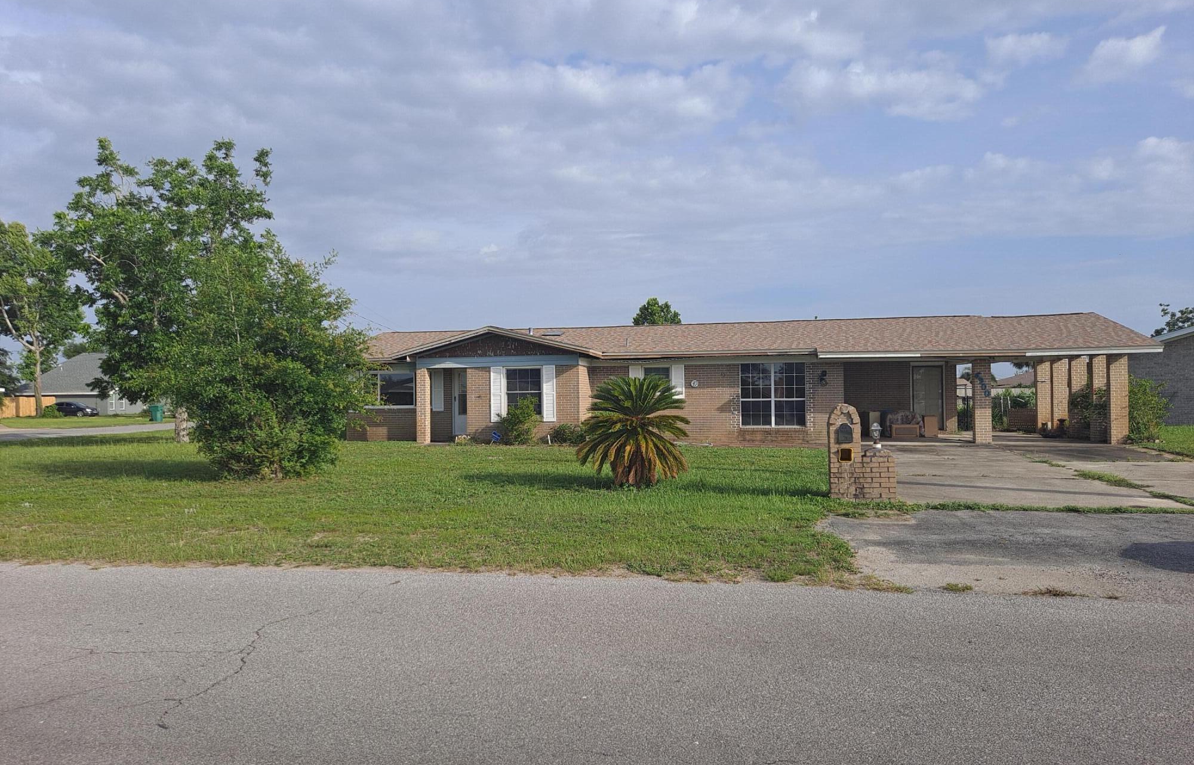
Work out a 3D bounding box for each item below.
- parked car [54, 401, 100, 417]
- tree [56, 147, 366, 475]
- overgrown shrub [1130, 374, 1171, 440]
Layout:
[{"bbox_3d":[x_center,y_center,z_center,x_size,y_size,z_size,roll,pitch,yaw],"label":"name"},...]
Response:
[{"bbox_3d":[-47.200,2.450,78.000,4.600,1.460,1.800,-1,-1,9],"label":"parked car"},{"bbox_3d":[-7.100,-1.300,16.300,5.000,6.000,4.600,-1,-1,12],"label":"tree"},{"bbox_3d":[14.200,0.690,22.400,1.300,1.700,1.350,-1,-1,12],"label":"overgrown shrub"}]

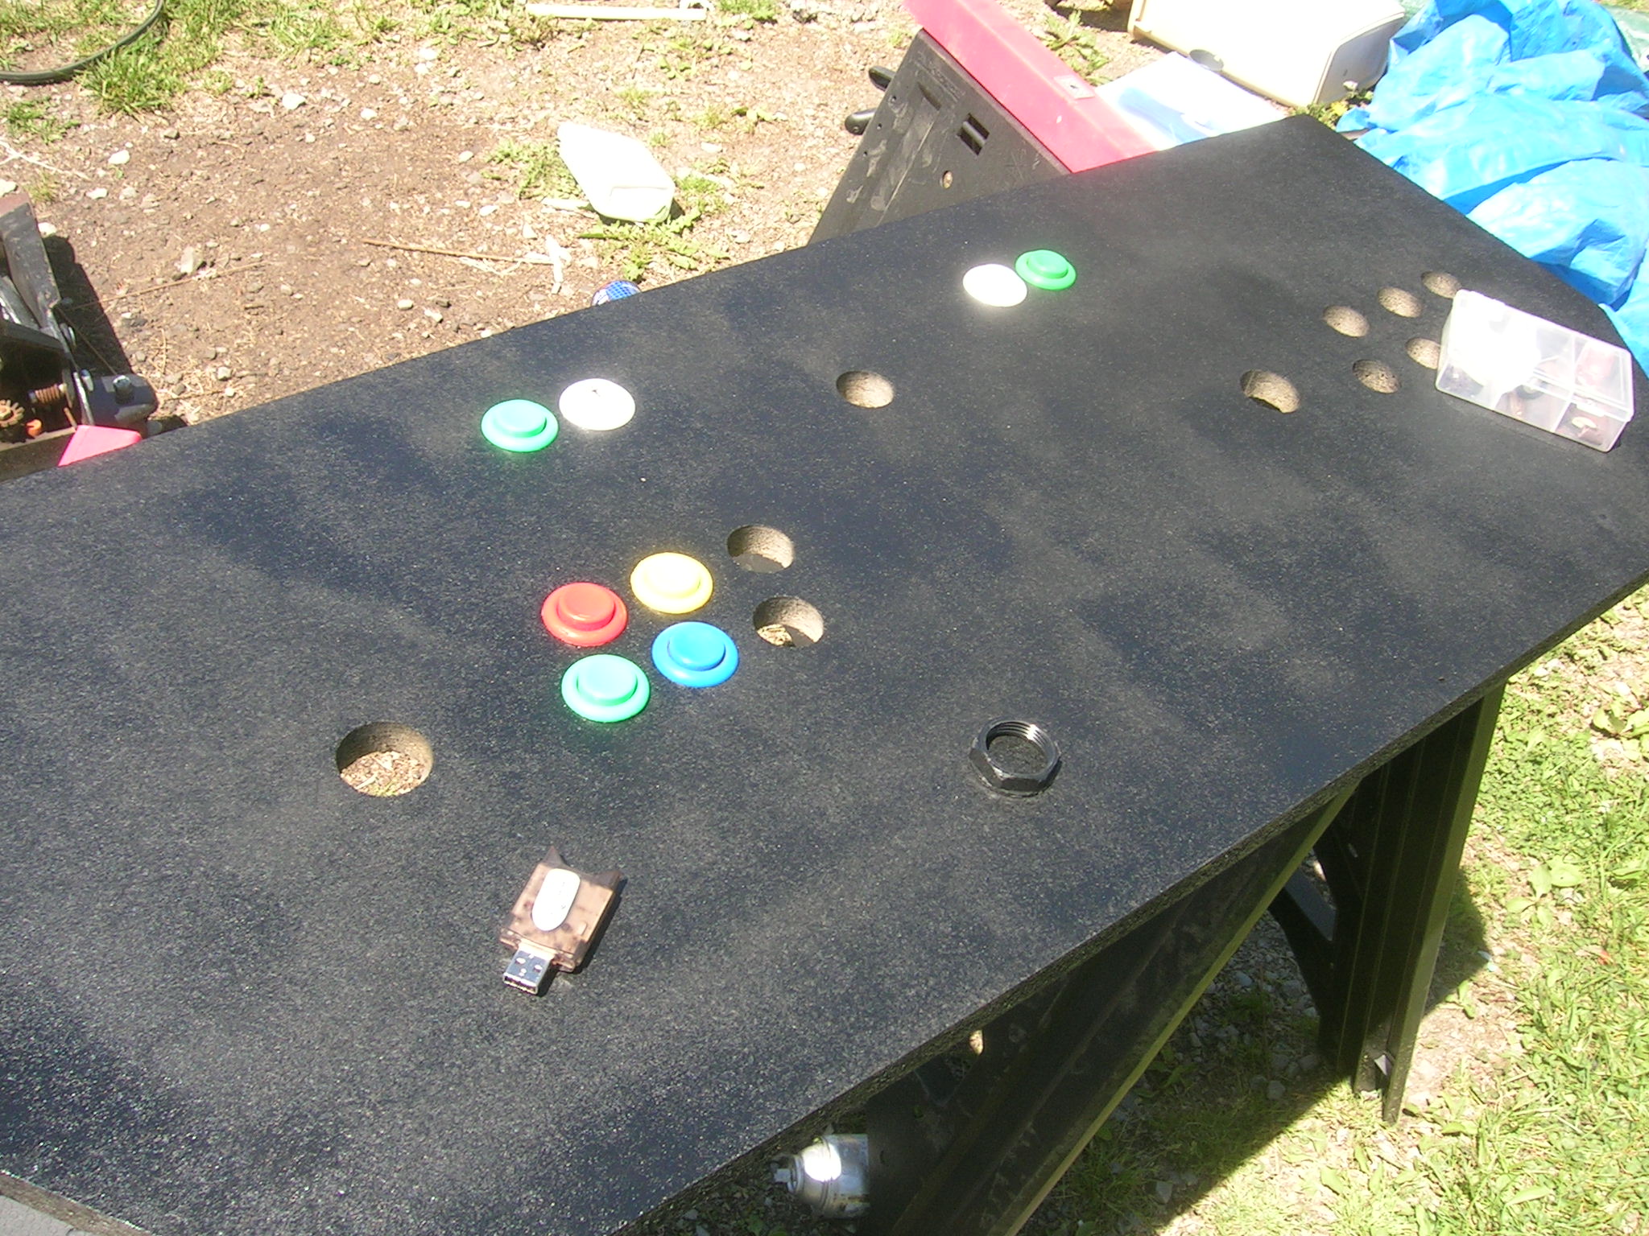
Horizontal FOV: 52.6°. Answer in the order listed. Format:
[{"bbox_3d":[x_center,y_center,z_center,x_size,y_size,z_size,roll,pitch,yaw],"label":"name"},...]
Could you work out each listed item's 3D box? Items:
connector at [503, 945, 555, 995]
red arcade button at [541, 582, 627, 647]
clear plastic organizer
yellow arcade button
[{"bbox_3d":[-0.097,0.115,0.545,0.012,0.004,0.012,19,45,4],"label":"connector"},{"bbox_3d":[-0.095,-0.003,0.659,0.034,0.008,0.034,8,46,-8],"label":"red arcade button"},{"bbox_3d":[0.382,-0.134,0.899,0.097,0.024,0.063,21,45,5],"label":"clear plastic organizer"},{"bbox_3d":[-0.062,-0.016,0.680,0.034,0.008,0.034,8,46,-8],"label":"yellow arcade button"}]

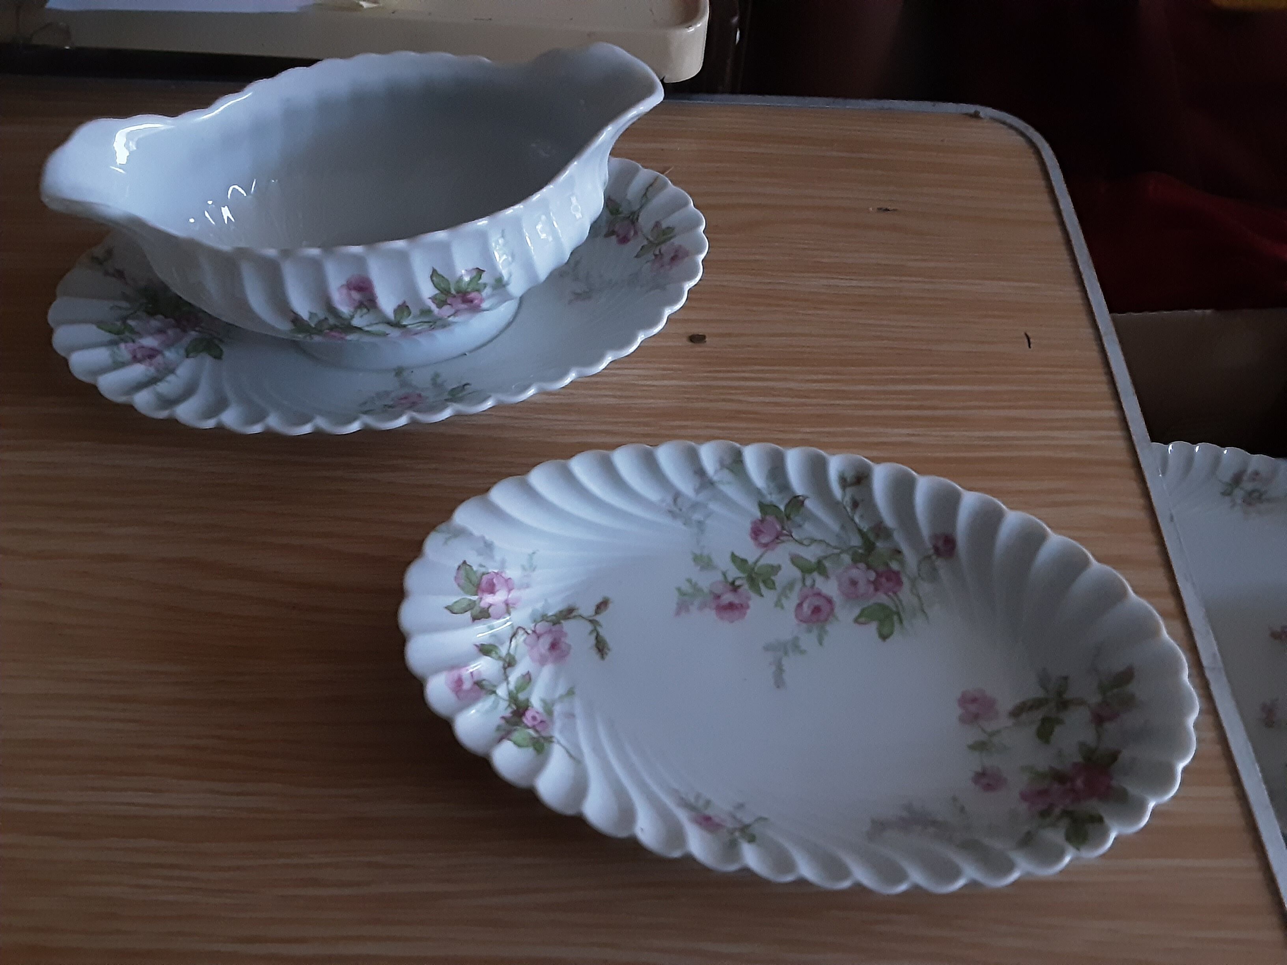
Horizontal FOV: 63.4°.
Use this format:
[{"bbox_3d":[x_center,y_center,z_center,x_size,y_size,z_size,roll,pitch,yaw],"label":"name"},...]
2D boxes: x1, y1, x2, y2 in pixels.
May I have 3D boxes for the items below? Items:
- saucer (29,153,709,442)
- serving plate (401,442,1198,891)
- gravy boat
[{"bbox_3d":[-0.090,-0.071,0.386,0.236,0.025,0.148,-11,56,-10],"label":"saucer"},{"bbox_3d":[0.040,0.052,0.299,0.218,0.034,0.130,10,55,4],"label":"serving plate"},{"bbox_3d":[-0.089,-0.092,0.355,0.187,0.085,0.106,-12,56,-10],"label":"gravy boat"}]

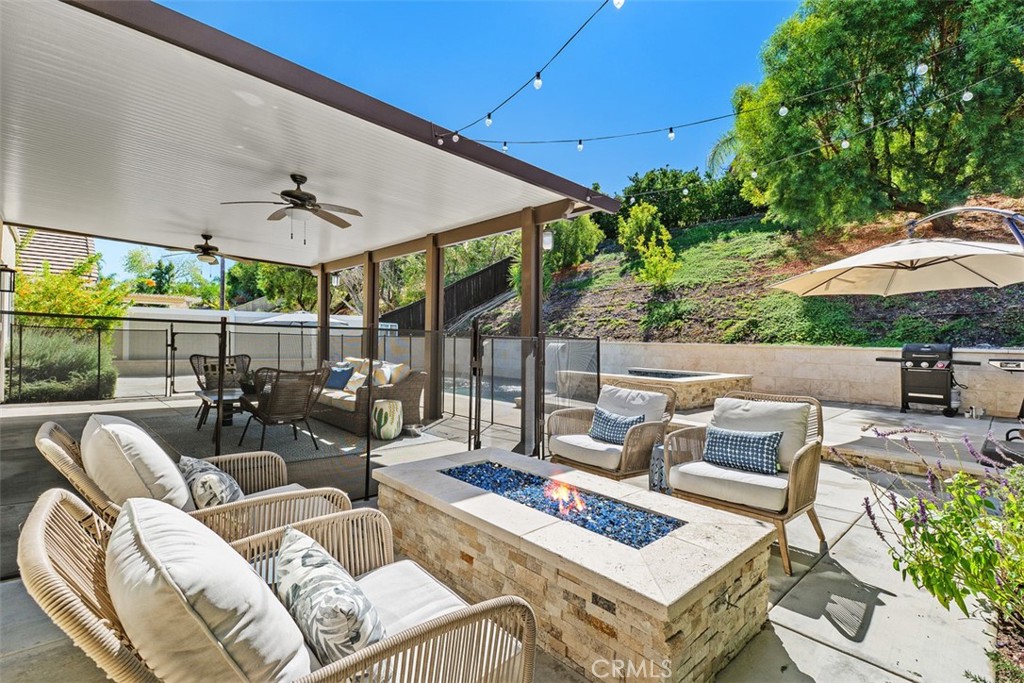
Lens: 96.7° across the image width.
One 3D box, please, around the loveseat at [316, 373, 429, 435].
[{"bbox_3d":[-2.200,0.738,6.570,0.920,0.780,2.000,-1,2,-44],"label":"loveseat"}]

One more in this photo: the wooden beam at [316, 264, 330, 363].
[{"bbox_3d":[-3.790,-0.246,9.150,0.170,2.604,0.170,-1,2,-44],"label":"wooden beam"}]

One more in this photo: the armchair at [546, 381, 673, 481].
[{"bbox_3d":[0.790,0.801,3.660,0.760,0.830,0.740,-1,2,-40],"label":"armchair"}]

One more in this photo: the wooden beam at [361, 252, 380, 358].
[{"bbox_3d":[-2.393,-0.209,7.750,0.170,2.613,0.170,-1,2,-44],"label":"wooden beam"}]

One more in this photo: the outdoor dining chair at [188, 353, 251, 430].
[{"bbox_3d":[-4.270,0.673,6.680,0.770,0.880,0.720,-1,2,-44],"label":"outdoor dining chair"}]

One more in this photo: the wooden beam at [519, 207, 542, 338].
[{"bbox_3d":[0.213,-0.122,4.850,0.170,2.612,0.170,-1,2,-44],"label":"wooden beam"}]

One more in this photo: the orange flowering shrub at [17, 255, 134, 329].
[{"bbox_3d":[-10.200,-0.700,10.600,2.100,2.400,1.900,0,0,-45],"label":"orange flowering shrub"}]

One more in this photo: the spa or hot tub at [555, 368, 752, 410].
[{"bbox_3d":[2.500,0.786,8.220,2.200,0.430,2.500,-1,2,-41],"label":"spa or hot tub"}]

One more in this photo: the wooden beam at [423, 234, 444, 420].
[{"bbox_3d":[-1.093,-0.173,6.380,0.170,2.625,0.170,-1,2,-44],"label":"wooden beam"}]

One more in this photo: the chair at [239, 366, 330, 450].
[{"bbox_3d":[-2.560,0.727,5.090,0.770,0.870,0.720,-1,2,-40],"label":"chair"}]

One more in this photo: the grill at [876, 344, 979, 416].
[{"bbox_3d":[6.350,0.529,7.000,0.550,1.050,1.150,-1,2,-45],"label":"grill"}]

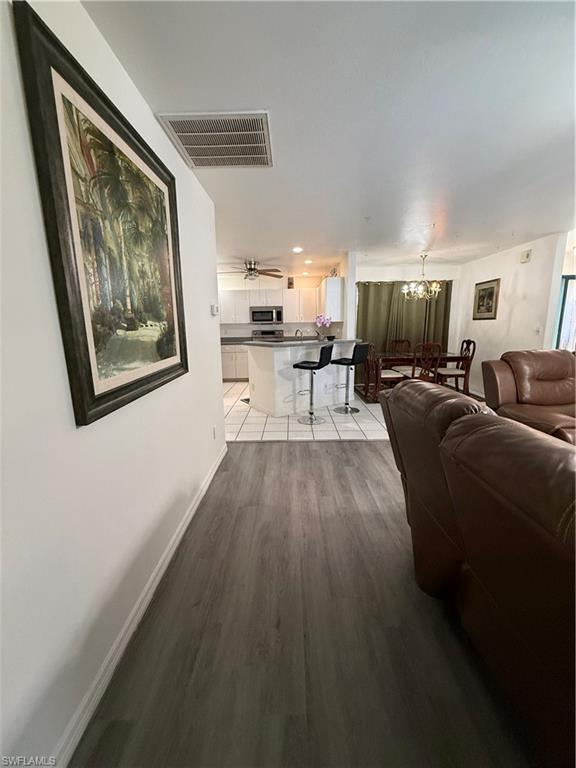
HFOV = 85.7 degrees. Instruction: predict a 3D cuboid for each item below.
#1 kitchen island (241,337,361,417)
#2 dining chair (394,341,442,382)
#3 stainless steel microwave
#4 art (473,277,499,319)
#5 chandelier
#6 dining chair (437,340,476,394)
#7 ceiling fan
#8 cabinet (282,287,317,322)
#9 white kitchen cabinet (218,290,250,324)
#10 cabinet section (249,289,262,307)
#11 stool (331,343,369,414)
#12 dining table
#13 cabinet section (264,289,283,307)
[{"bbox_3d":[0.262,-0.158,5.016,1.800,1.070,0.840,-8,13,-31],"label":"kitchen island"},{"bbox_3d":[2.220,-0.202,5.201,0.500,1.000,0.580,-1,11,1],"label":"dining chair"},{"bbox_3d":[-0.473,-1.588,7.237,0.755,0.410,0.400,0,11,1],"label":"stainless steel microwave"},{"bbox_3d":[3.591,-1.507,5.646,0.040,0.690,0.720,0,11,1],"label":"art"},{"bbox_3d":[2.277,-1.813,5.285,0.680,0.770,0.680,-1,11,1],"label":"chandelier"},{"bbox_3d":[3.034,-0.319,5.733,0.580,1.000,0.500,-1,11,1],"label":"dining chair"},{"bbox_3d":[-0.625,-1.996,5.423,1.300,0.390,1.300,-1,11,1],"label":"ceiling fan"},{"bbox_3d":[0.272,-1.821,7.254,0.770,0.750,0.320,-1,11,1],"label":"cabinet"},{"bbox_3d":[-1.210,-1.790,7.255,0.652,0.752,0.330,0,11,1],"label":"white kitchen cabinet"},{"bbox_3d":[-0.689,-2.010,7.346,0.380,0.385,0.330,-1,11,1],"label":"cabinet section"},{"bbox_3d":[0.904,-0.088,4.743,0.430,1.030,0.420,8,14,35],"label":"stool"},{"bbox_3d":[2.225,-0.148,5.579,1.530,0.750,0.860,-1,11,1],"label":"dining table"},{"bbox_3d":[-0.306,-2.015,7.341,0.385,0.385,0.330,-1,11,1],"label":"cabinet section"}]

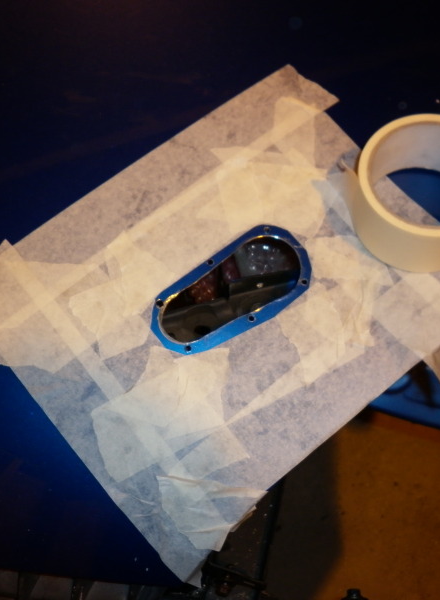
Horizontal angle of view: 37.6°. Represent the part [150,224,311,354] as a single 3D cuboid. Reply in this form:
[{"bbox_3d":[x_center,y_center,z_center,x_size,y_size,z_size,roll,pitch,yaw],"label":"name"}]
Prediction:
[{"bbox_3d":[0.007,-0.006,0.435,0.117,0.008,0.063,-32,68,-8],"label":"part"}]

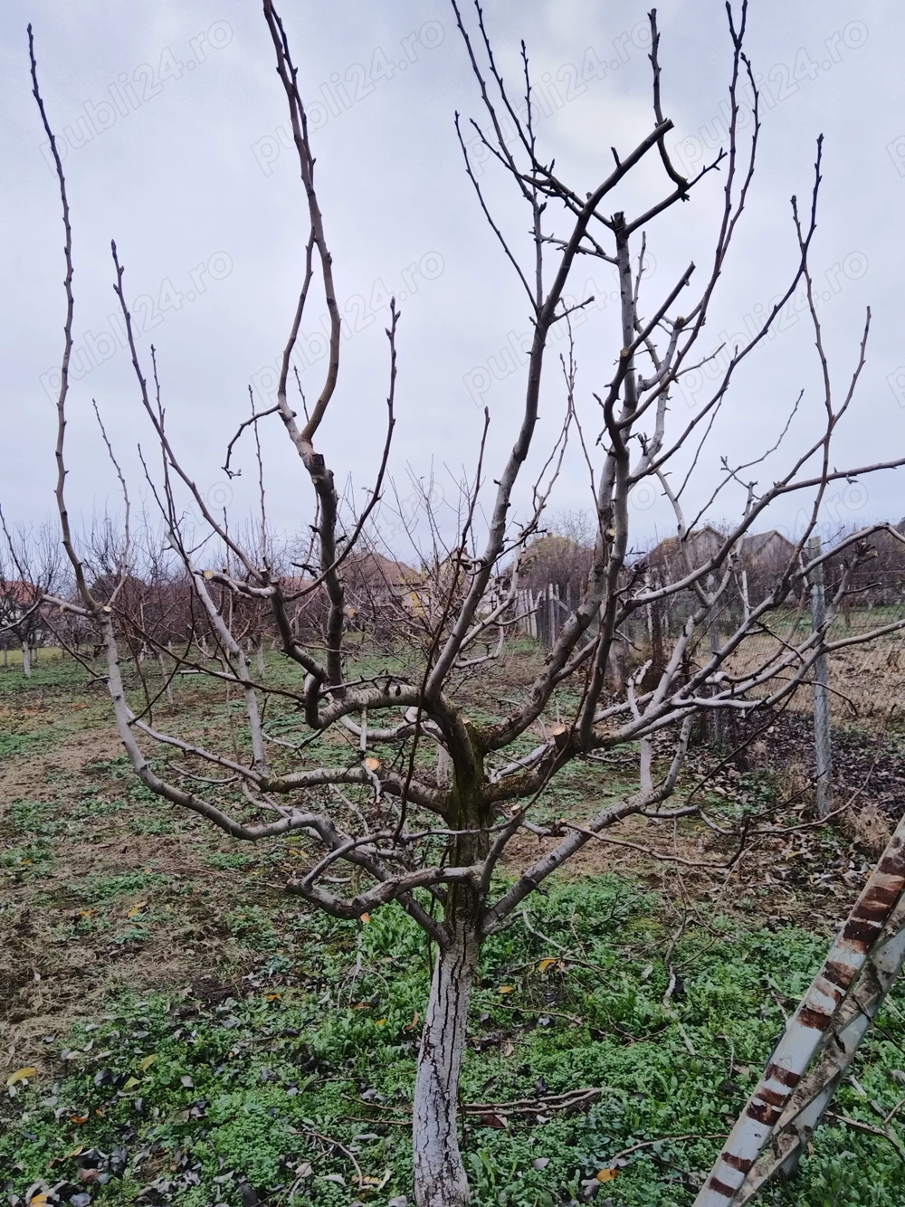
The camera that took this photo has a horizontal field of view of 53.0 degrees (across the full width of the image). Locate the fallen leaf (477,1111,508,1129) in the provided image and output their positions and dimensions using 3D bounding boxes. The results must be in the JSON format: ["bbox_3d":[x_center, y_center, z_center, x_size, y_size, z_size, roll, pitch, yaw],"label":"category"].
[{"bbox_3d":[0.109,1.438,2.520,0.085,0.026,0.055,0,0,5],"label":"fallen leaf"}]

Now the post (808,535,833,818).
[{"bbox_3d":[2.574,0.491,6.370,0.090,1.974,0.090,-2,-1,7],"label":"post"}]

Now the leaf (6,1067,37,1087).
[{"bbox_3d":[-1.297,1.426,2.730,0.095,0.022,0.045,0,0,-28],"label":"leaf"}]

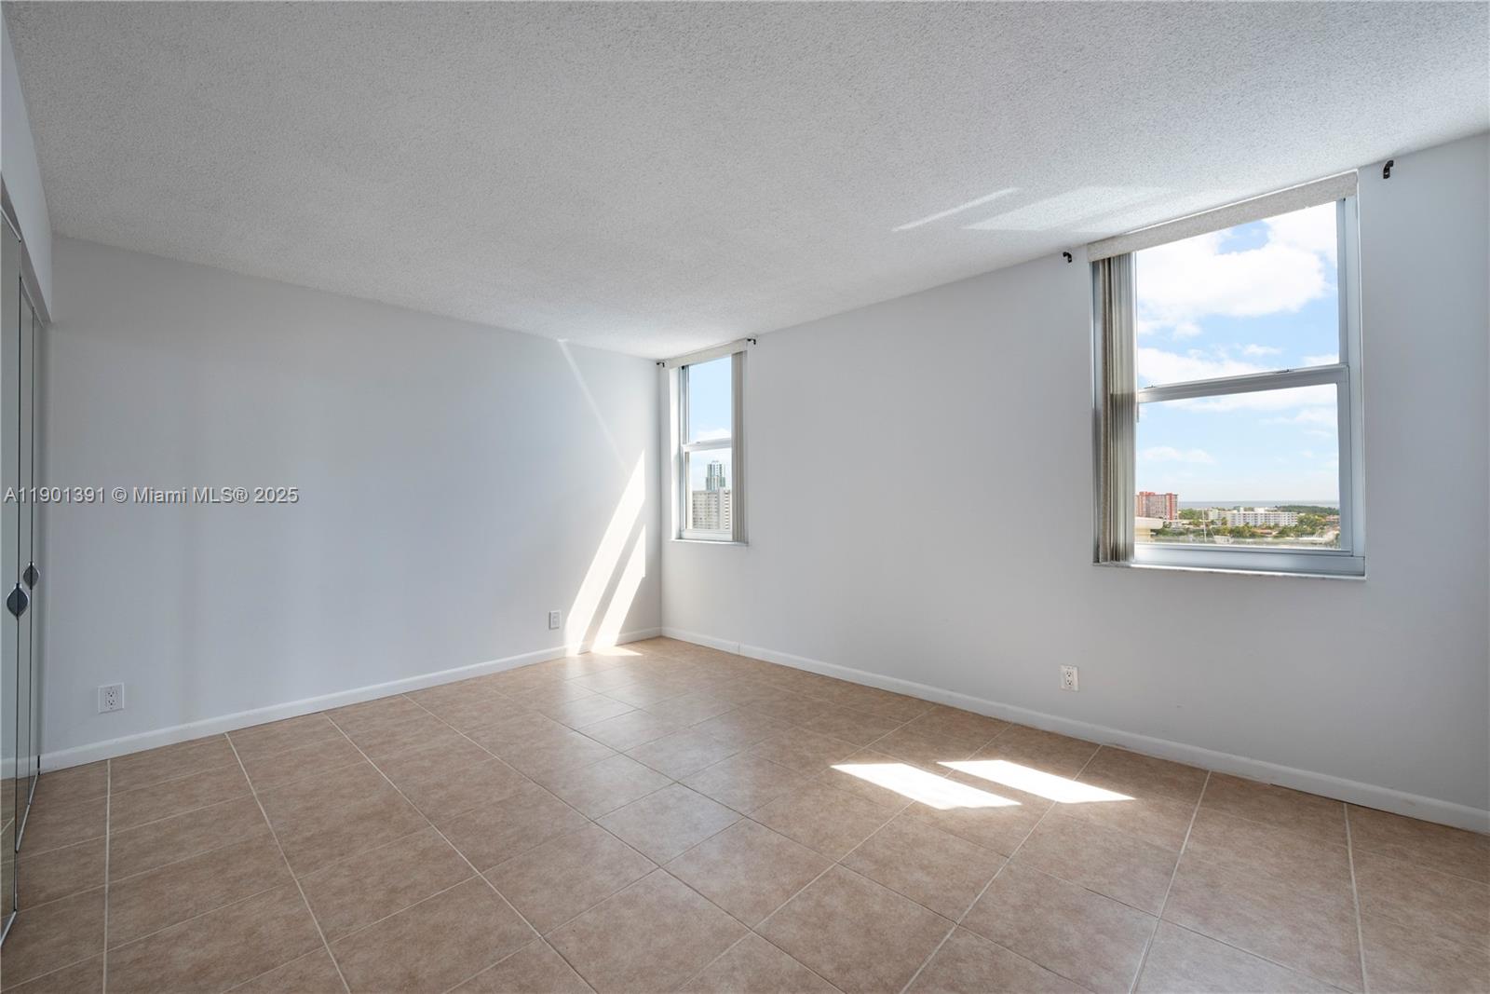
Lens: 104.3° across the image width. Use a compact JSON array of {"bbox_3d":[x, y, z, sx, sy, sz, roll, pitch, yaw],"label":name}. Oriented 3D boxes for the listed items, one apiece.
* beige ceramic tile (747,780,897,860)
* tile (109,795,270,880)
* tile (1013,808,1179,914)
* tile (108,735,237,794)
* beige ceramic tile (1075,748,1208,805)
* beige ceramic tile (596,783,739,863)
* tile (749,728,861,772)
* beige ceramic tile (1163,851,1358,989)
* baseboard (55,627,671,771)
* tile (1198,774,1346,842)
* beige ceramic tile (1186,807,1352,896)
[{"bbox_3d":[0.295,1.214,2.203,0.405,0.010,0.405,-1,0,43],"label":"beige ceramic tile"},{"bbox_3d":[-2.000,1.220,2.098,0.402,0.010,0.402,-1,-1,43],"label":"tile"},{"bbox_3d":[1.171,1.204,1.938,0.405,0.010,0.405,-1,0,43],"label":"tile"},{"bbox_3d":[-2.590,1.231,2.652,0.402,0.010,0.402,-1,-1,43],"label":"tile"},{"bbox_3d":[1.733,1.201,2.533,0.405,0.010,0.405,-1,0,43],"label":"beige ceramic tile"},{"bbox_3d":[-0.283,1.205,2.160,0.400,0.010,0.400,-1,-1,43],"label":"beige ceramic tile"},{"bbox_3d":[0.272,1.204,2.743,0.402,0.010,0.402,-1,-1,43],"label":"tile"},{"bbox_3d":[1.453,1.181,1.635,0.402,0.010,0.402,-1,-1,43],"label":"beige ceramic tile"},{"bbox_3d":[-1.936,1.188,3.848,0.014,0.087,3.481,-1,-1,43],"label":"baseboard"},{"bbox_3d":[2.007,1.181,2.225,0.402,0.010,0.402,-1,-1,43],"label":"tile"},{"bbox_3d":[1.743,1.185,1.946,0.400,0.010,0.400,-1,-1,43],"label":"beige ceramic tile"}]

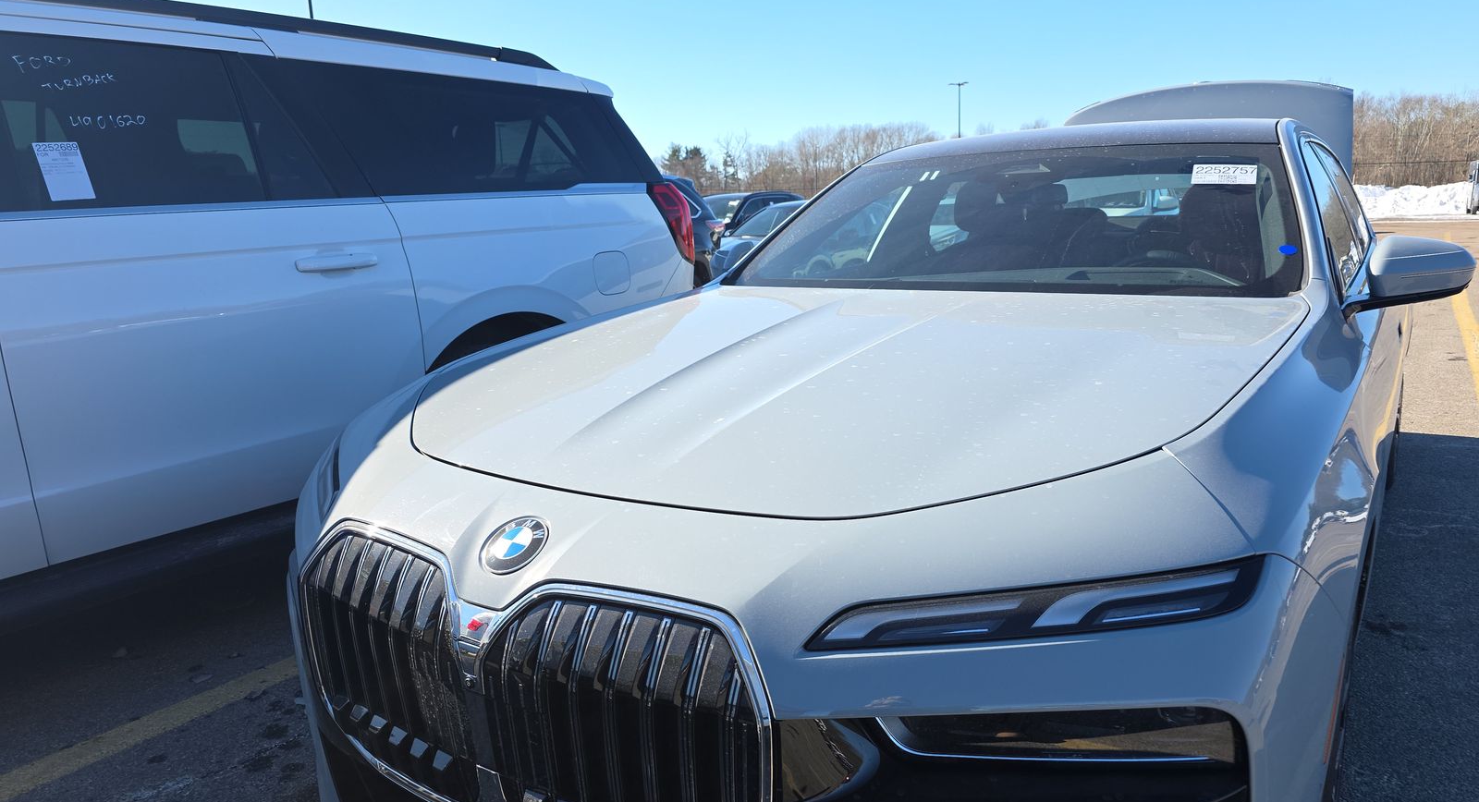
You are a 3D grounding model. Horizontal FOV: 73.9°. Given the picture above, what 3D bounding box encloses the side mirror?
[{"bbox_3d":[1.545,-0.285,2.261,0.240,0.180,0.170,5,14,34],"label":"side mirror"}]

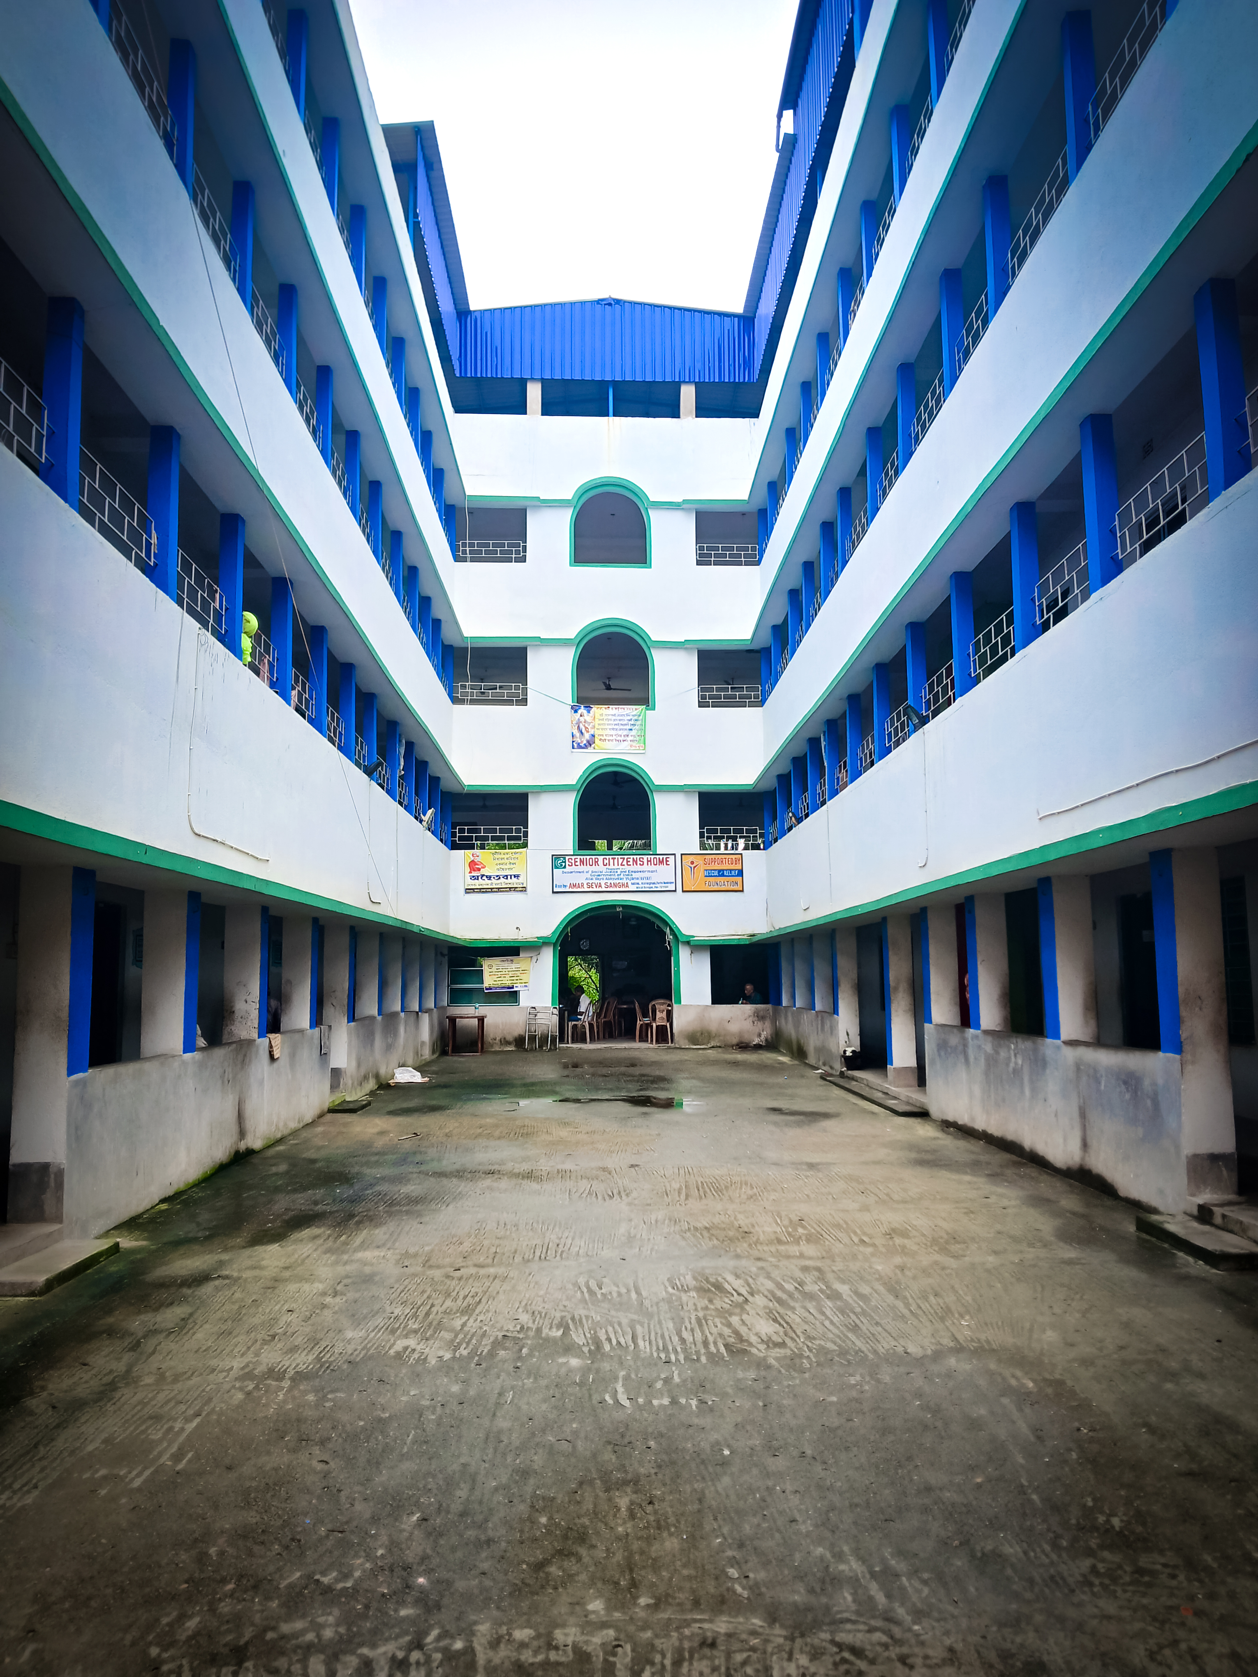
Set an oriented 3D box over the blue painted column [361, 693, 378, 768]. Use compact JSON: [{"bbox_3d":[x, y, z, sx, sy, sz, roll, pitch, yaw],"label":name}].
[{"bbox_3d":[-3.324,-1.282,16.134,0.155,1.117,0.155,0,-7,-1],"label":"blue painted column"}]

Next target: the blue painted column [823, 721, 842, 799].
[{"bbox_3d":[3.086,-1.163,19.039,0.157,1.236,0.157,-1,-7,-1],"label":"blue painted column"}]

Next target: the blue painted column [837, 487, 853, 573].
[{"bbox_3d":[3.132,-4.445,18.119,0.170,1.340,0.185,0,-7,-1],"label":"blue painted column"}]

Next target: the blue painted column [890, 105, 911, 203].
[{"bbox_3d":[3.124,-7.757,14.357,0.157,1.169,0.157,-1,-7,-1],"label":"blue painted column"}]

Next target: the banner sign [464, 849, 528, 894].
[{"bbox_3d":[-2.578,0.644,24.470,1.208,0.868,0.030,0,-7,-5],"label":"banner sign"}]

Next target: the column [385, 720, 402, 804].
[{"bbox_3d":[-3.518,-1.119,18.761,0.157,1.246,0.157,-1,-7,-1],"label":"column"}]

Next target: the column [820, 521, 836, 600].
[{"bbox_3d":[2.925,-4.027,18.541,0.155,1.220,0.155,0,-7,-1],"label":"column"}]

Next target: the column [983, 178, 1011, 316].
[{"bbox_3d":[3.305,-5.241,11.231,0.170,1.340,0.185,0,-7,-1],"label":"column"}]

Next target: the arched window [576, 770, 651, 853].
[{"bbox_3d":[-0.285,-0.553,24.892,1.523,1.659,0.180,0,-7,-5],"label":"arched window"}]

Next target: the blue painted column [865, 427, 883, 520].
[{"bbox_3d":[3.000,-4.384,15.338,0.155,1.210,0.155,0,-7,-1],"label":"blue painted column"}]

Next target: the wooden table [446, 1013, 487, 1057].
[{"bbox_3d":[-3.138,3.858,24.691,0.774,0.752,0.558,-1,-7,-1],"label":"wooden table"}]

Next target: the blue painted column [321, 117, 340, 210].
[{"bbox_3d":[-3.519,-7.885,14.809,0.170,1.230,0.185,0,-7,-1],"label":"blue painted column"}]

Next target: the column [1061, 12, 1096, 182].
[{"bbox_3d":[3.352,-5.456,9.374,0.170,1.340,0.185,0,-7,-1],"label":"column"}]

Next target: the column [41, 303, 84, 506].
[{"bbox_3d":[-3.235,-2.459,7.202,0.157,1.233,0.157,-1,-7,-1],"label":"column"}]

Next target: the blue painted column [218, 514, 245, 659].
[{"bbox_3d":[-3.315,-2.085,10.493,0.157,1.210,0.157,-1,-7,-1],"label":"blue painted column"}]

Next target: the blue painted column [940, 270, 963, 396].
[{"bbox_3d":[3.268,-5.072,12.693,0.170,1.340,0.185,0,-7,-1],"label":"blue painted column"}]

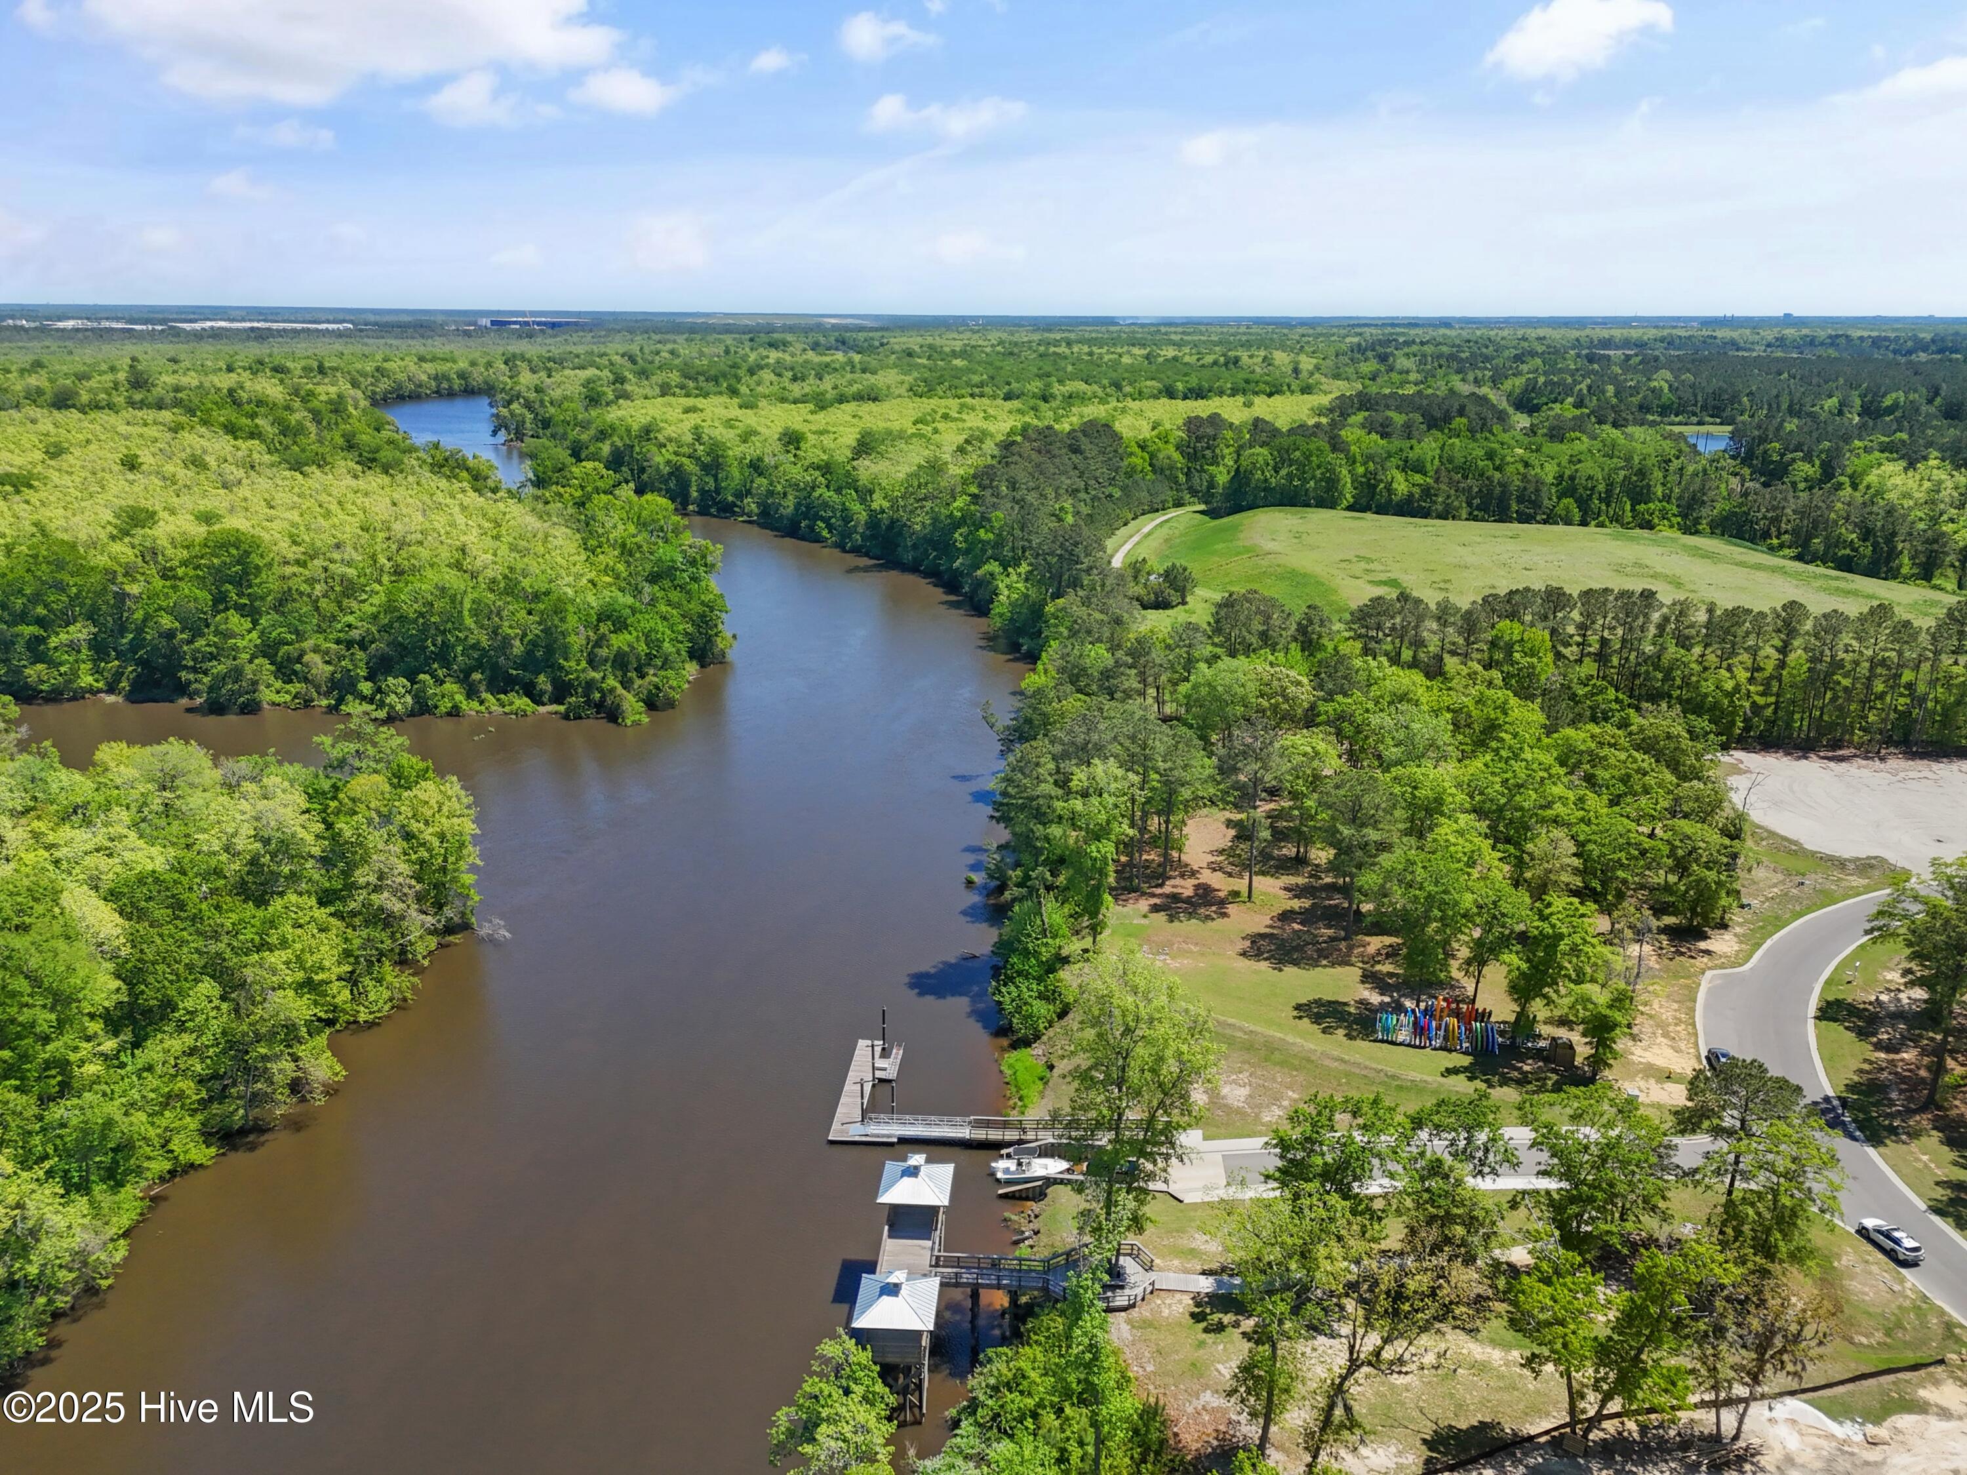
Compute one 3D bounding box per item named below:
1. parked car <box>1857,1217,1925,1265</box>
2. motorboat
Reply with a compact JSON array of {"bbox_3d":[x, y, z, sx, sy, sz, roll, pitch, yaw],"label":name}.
[{"bbox_3d":[71.295,39.238,106.966,1.880,1.660,4.720,-3,18,-12],"label":"parked car"},{"bbox_3d":[4.334,38.512,122.483,7.200,2.800,2.550,0,17,0],"label":"motorboat"}]

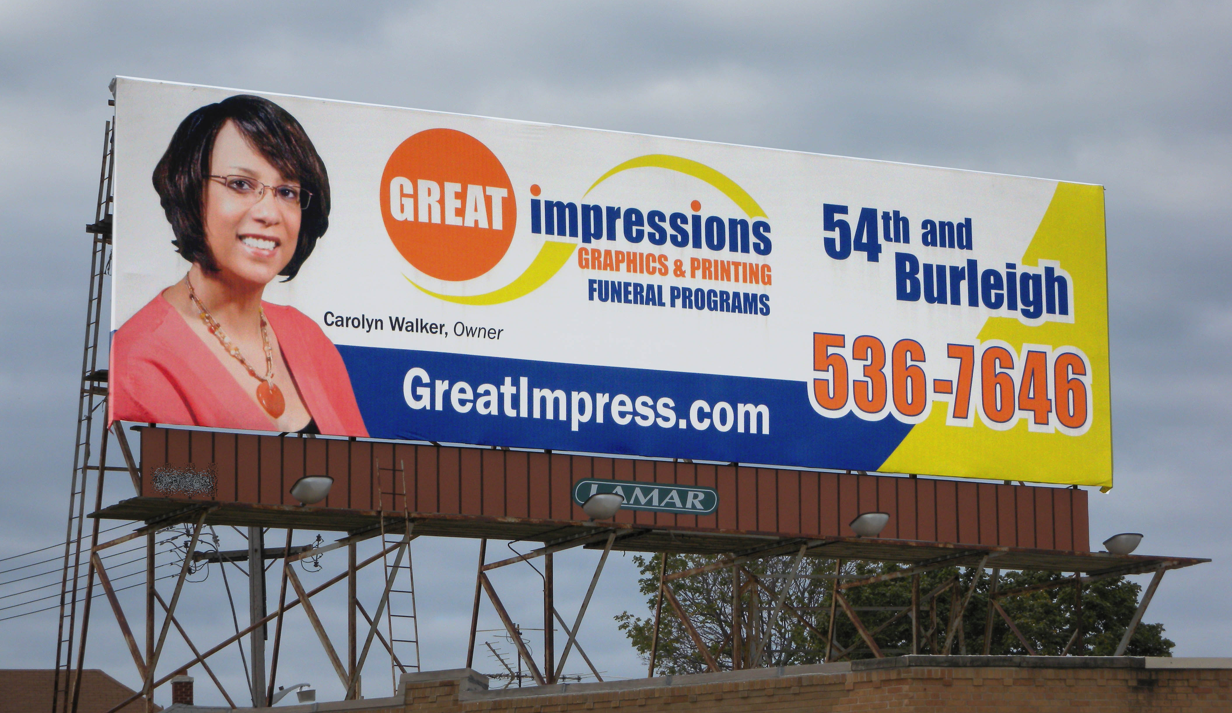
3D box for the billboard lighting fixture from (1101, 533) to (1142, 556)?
[{"bbox_3d":[6.720,2.489,52.858,0.420,0.300,0.430,5,-11,-27],"label":"billboard lighting fixture"}]

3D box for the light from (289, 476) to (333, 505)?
[{"bbox_3d":[-3.624,1.600,47.491,0.420,0.300,0.430,5,-11,-27],"label":"light"}]

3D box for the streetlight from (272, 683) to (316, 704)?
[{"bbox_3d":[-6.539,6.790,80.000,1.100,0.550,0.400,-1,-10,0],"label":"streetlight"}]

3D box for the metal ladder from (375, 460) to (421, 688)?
[{"bbox_3d":[-2.577,2.854,47.651,0.360,3.400,0.050,5,-20,-27],"label":"metal ladder"}]

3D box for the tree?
[{"bbox_3d":[6.270,10.442,90.000,12.000,13.500,11.500,5,-11,-27],"label":"tree"}]

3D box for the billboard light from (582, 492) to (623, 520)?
[{"bbox_3d":[-0.167,1.851,49.293,0.420,0.300,0.430,5,-11,-27],"label":"billboard light"}]

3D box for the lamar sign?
[{"bbox_3d":[0.387,1.817,51.660,2.140,0.390,0.050,5,-11,-27],"label":"lamar sign"}]

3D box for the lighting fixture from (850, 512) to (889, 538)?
[{"bbox_3d":[3.249,2.158,51.063,0.420,0.300,0.430,5,-11,-27],"label":"lighting fixture"}]

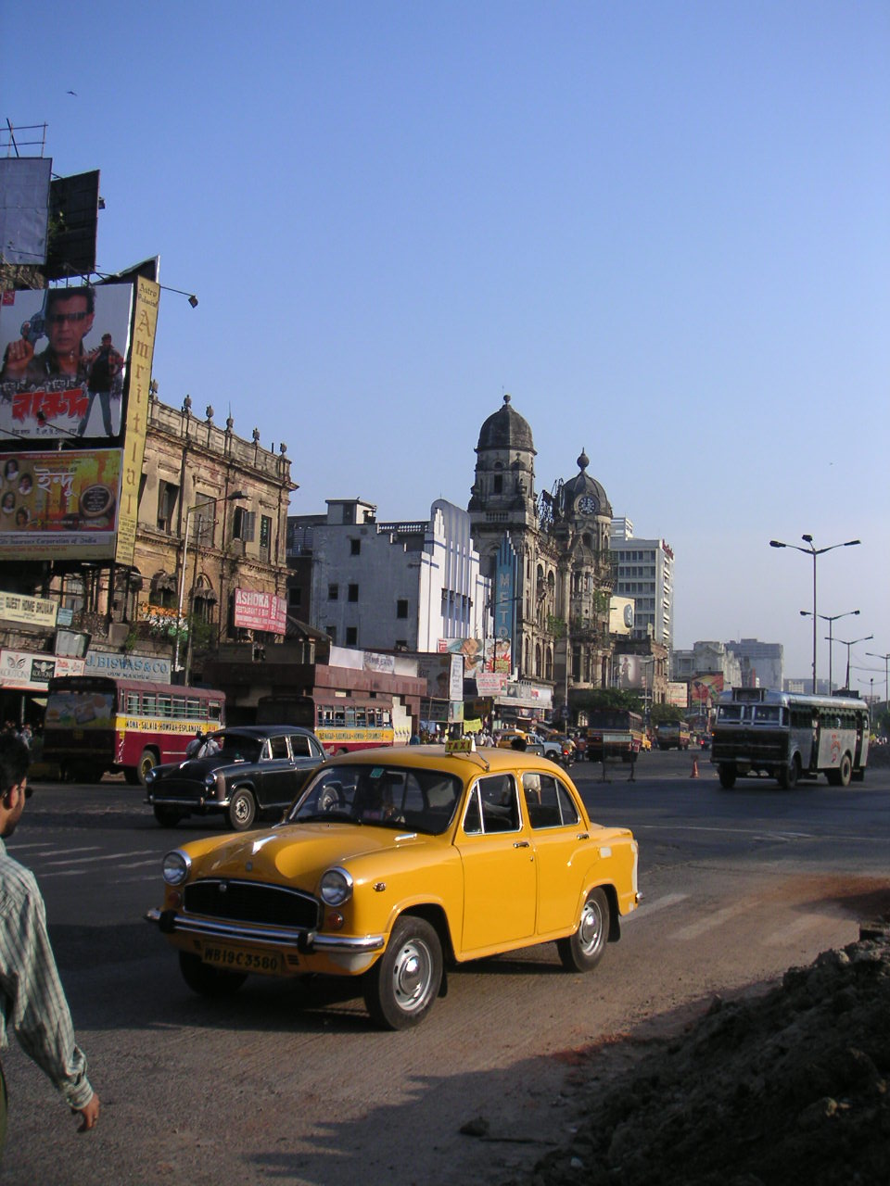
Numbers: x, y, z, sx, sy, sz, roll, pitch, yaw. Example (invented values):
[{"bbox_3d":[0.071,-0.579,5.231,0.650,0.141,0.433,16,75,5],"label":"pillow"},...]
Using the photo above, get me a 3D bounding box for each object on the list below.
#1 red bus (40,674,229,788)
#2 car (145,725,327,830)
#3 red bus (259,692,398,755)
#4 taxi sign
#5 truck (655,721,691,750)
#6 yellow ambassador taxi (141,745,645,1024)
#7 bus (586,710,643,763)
[{"bbox_3d":[-9.612,4.423,41.127,2.308,3.068,7.203,0,-7,16],"label":"red bus"},{"bbox_3d":[-3.132,3.048,21.661,1.680,1.600,4.280,-2,-7,28],"label":"car"},{"bbox_3d":[-4.460,5.580,50.287,2.380,2.943,7.133,-1,-7,21],"label":"red bus"},{"bbox_3d":[0.114,1.021,8.731,0.210,0.100,0.080,-2,-7,31],"label":"taxi sign"},{"bbox_3d":[24.462,15.260,138.776,2.351,3.033,7.945,0,-7,18],"label":"truck"},{"bbox_3d":[-0.090,1.842,9.063,1.680,1.600,4.280,-2,-7,31],"label":"yellow ambassador taxi"},{"bbox_3d":[10.266,8.606,77.994,2.456,2.947,7.946,0,-7,14],"label":"bus"}]

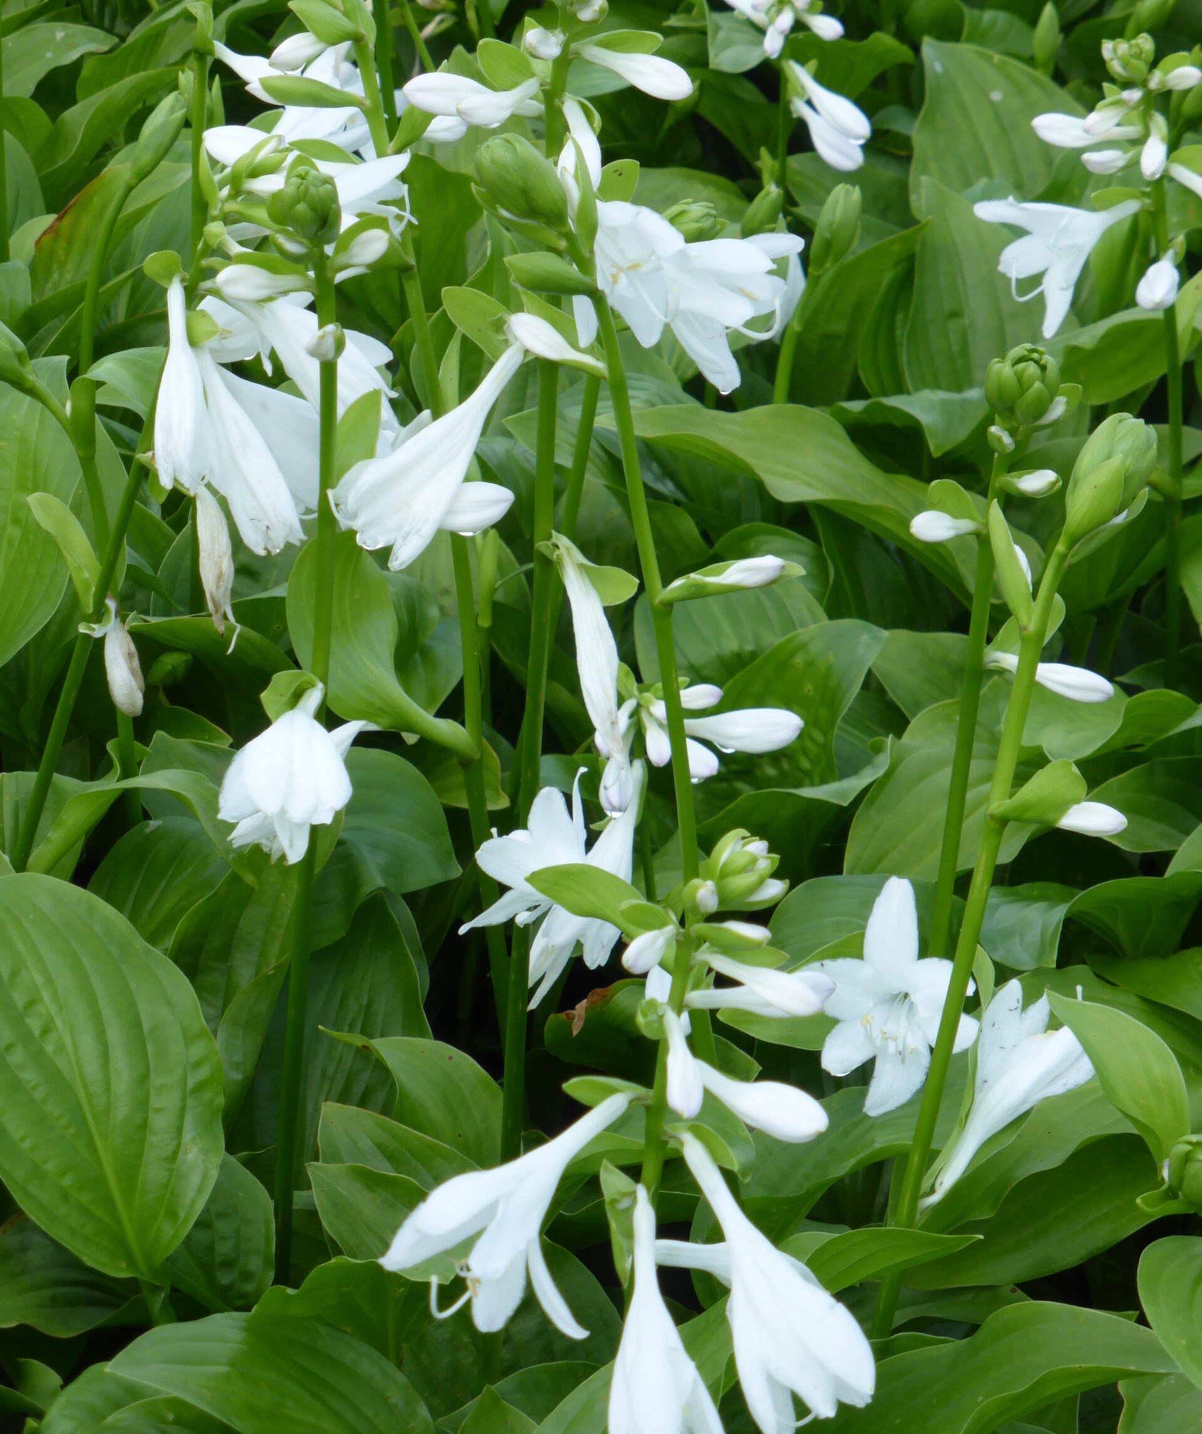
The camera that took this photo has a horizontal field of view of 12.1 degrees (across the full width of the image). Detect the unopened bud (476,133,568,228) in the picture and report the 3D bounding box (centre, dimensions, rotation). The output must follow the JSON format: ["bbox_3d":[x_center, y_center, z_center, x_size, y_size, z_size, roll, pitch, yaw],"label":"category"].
[{"bbox_3d":[-0.028,-0.195,2.050,0.026,0.038,0.026,-36,20,16],"label":"unopened bud"}]

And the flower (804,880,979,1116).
[{"bbox_3d":[0.107,0.103,2.070,0.061,0.085,0.060,2,20,4],"label":"flower"}]

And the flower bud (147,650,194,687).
[{"bbox_3d":[-0.183,-0.021,2.400,0.020,0.014,0.014,-39,19,16],"label":"flower bud"}]

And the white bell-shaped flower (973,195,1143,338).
[{"bbox_3d":[0.211,-0.207,2.600,0.072,0.062,0.057,-17,32,-31],"label":"white bell-shaped flower"}]

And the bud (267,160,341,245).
[{"bbox_3d":[-0.108,-0.186,2.050,0.026,0.030,0.026,0,28,0],"label":"bud"}]

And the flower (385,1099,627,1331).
[{"bbox_3d":[-0.034,0.173,1.940,0.100,0.062,0.062,-47,21,-6],"label":"flower"}]

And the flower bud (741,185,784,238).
[{"bbox_3d":[0.075,-0.233,2.600,0.018,0.026,0.018,8,25,-4],"label":"flower bud"}]

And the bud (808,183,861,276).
[{"bbox_3d":[0.109,-0.229,2.650,0.023,0.046,0.023,16,24,-8],"label":"bud"}]

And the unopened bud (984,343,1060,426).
[{"bbox_3d":[0.164,-0.130,2.200,0.028,0.031,0.028,6,26,-3],"label":"unopened bud"}]

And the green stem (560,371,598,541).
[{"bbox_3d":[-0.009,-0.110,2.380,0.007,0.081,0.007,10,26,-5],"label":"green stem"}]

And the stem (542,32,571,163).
[{"bbox_3d":[-0.017,-0.241,2.200,0.009,0.056,0.009,3,26,-1],"label":"stem"}]

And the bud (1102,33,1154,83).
[{"bbox_3d":[0.243,-0.303,2.600,0.023,0.023,0.023,0,27,0],"label":"bud"}]

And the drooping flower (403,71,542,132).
[{"bbox_3d":[-0.049,-0.234,2.150,0.053,0.022,0.028,-8,28,-15],"label":"drooping flower"}]

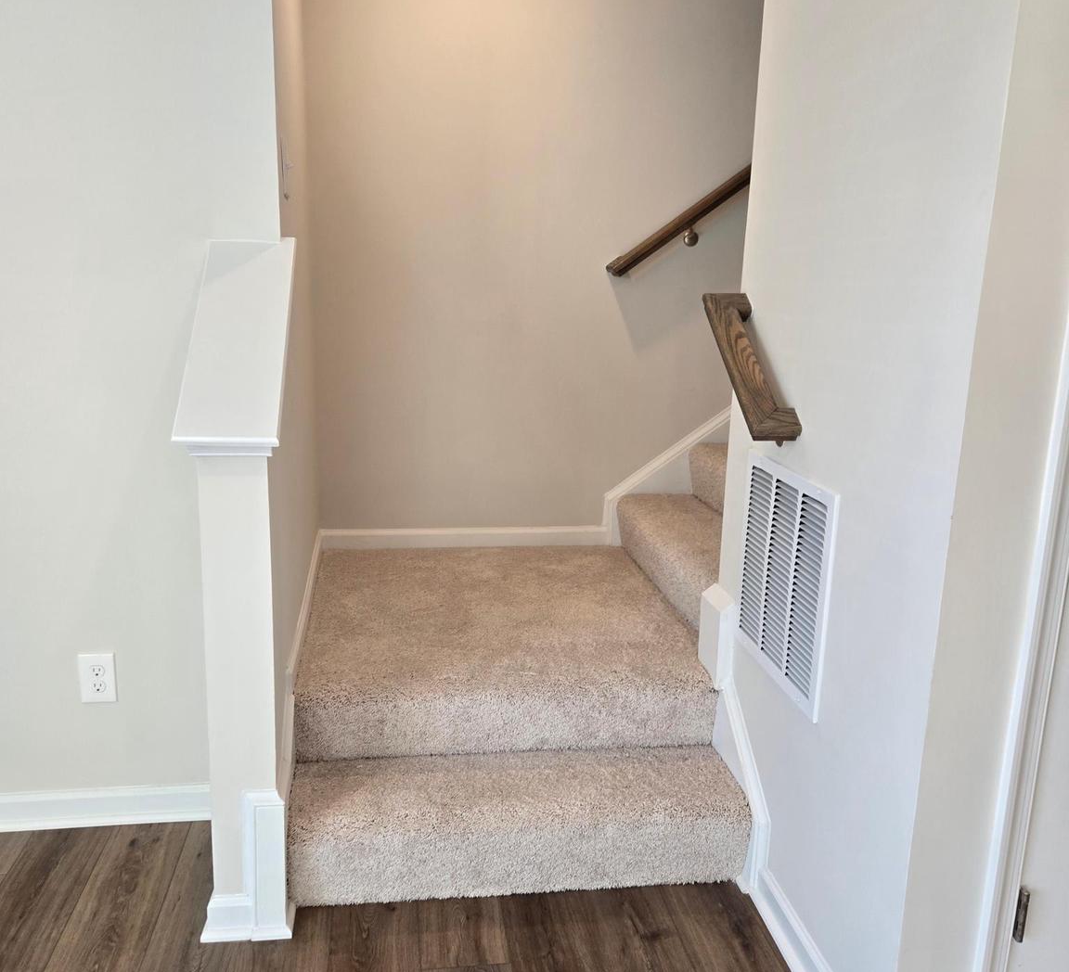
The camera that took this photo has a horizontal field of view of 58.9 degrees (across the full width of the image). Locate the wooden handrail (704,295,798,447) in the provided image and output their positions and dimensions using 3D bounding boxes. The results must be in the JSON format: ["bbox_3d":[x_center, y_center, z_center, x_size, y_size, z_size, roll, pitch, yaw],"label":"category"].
[{"bbox_3d":[0.443,-0.248,1.962,0.094,0.065,0.435,0,47,-9],"label":"wooden handrail"}]

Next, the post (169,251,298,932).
[{"bbox_3d":[-0.573,0.180,1.912,0.180,1.340,0.490,0,12,-9],"label":"post"}]

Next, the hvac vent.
[{"bbox_3d":[0.494,0.182,1.885,0.016,0.422,0.405,0,12,-9],"label":"hvac vent"}]

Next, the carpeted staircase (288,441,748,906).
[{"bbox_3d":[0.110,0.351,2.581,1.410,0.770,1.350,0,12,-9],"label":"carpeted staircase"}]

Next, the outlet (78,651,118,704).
[{"bbox_3d":[-0.984,0.433,2.135,0.074,0.118,0.009,0,12,-9],"label":"outlet"}]

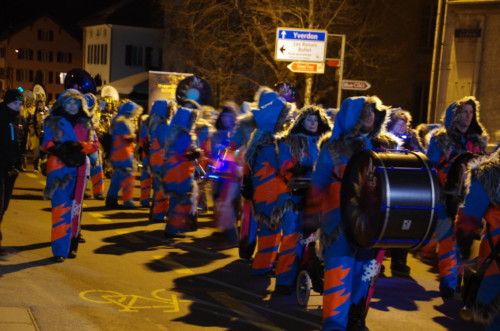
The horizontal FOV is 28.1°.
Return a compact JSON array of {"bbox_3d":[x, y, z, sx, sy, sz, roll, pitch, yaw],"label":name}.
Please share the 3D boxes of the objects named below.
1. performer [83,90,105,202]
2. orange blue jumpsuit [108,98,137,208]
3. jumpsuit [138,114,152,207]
[{"bbox_3d":[-2.636,-0.318,16.700,0.450,1.780,0.550,4,4,5],"label":"performer"},{"bbox_3d":[-2.096,-0.197,16.400,0.500,1.730,0.540,3,4,-6],"label":"orange blue jumpsuit"},{"bbox_3d":[-1.674,-0.163,16.300,0.460,1.680,0.540,3,4,-6],"label":"jumpsuit"}]

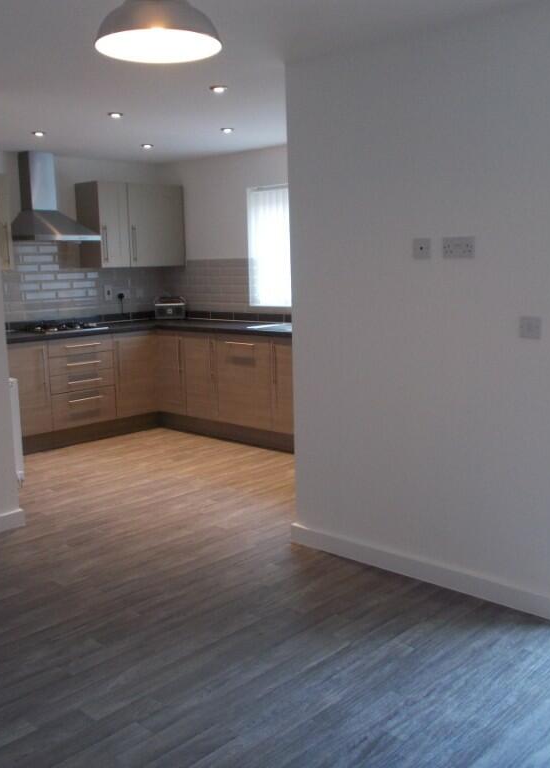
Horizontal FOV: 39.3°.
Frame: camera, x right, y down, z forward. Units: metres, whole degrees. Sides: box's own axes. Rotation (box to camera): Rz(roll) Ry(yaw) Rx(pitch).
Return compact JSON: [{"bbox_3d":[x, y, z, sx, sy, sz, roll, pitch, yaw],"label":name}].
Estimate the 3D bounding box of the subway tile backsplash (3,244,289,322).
[{"bbox_3d":[-1.040,-0.836,6.157,1.738,0.665,1.740,7,12,42],"label":"subway tile backsplash"}]

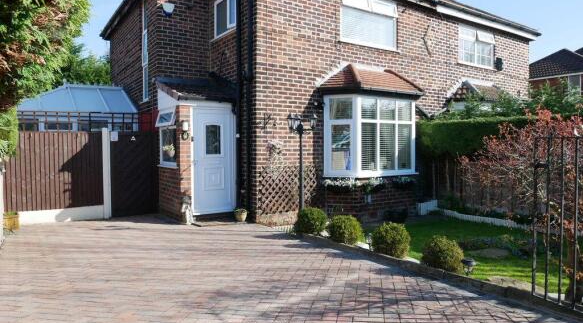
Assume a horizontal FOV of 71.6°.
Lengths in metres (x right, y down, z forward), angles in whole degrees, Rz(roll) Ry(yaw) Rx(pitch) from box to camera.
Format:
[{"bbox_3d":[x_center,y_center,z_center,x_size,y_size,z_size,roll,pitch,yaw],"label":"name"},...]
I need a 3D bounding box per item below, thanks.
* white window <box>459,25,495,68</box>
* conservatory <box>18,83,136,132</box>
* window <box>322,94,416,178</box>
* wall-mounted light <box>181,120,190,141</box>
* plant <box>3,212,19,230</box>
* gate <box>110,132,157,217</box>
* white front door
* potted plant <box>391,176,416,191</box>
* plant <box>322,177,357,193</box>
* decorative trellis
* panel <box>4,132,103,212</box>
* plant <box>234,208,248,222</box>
[{"bbox_3d":[5.275,-3.221,11.483,1.770,1.090,0.080,-1,2,-33],"label":"white window"},{"bbox_3d":[-6.117,-0.535,11.275,2.720,3.260,3.800,-1,2,-33],"label":"conservatory"},{"bbox_3d":[2.027,-0.536,9.133,2.900,1.740,0.500,-1,2,-33],"label":"window"},{"bbox_3d":[-1.987,-0.582,7.590,0.140,0.400,0.150,-2,3,-34],"label":"wall-mounted light"},{"bbox_3d":[-4.932,1.041,7.089,0.270,0.330,0.270,-2,3,-34],"label":"plant"},{"bbox_3d":[-3.281,0.261,8.475,0.940,1.780,0.060,-2,3,-34],"label":"gate"},{"bbox_3d":[-1.566,-0.040,8.226,0.910,2.150,0.090,-1,2,-33],"label":"white front door"},{"bbox_3d":[2.545,0.496,9.102,0.600,0.300,0.200,-1,2,-33],"label":"potted plant"},{"bbox_3d":[1.011,0.495,8.358,0.720,0.320,0.220,0,2,15],"label":"plant"},{"bbox_3d":[-0.021,0.533,8.051,1.441,0.947,0.050,-2,3,-34],"label":"decorative trellis"},{"bbox_3d":[-4.594,0.167,7.880,1.690,1.490,0.060,-1,2,-33],"label":"panel"},{"bbox_3d":[-0.989,1.040,8.020,0.260,0.250,0.260,0,2,0],"label":"plant"}]

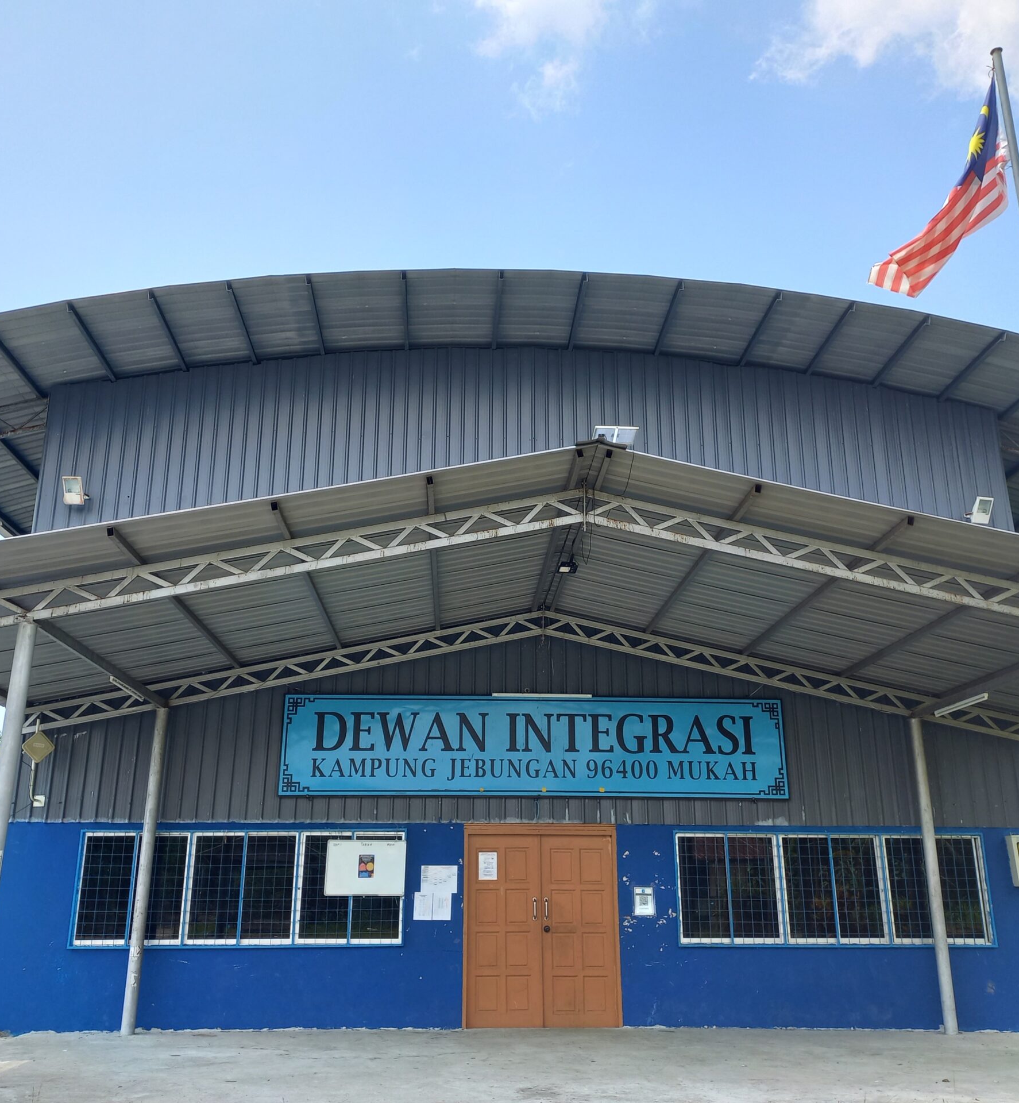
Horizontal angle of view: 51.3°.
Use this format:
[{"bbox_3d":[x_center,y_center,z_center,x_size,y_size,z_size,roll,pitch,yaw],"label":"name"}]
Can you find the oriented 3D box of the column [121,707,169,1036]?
[{"bbox_3d":[-4.027,3.444,11.751,0.145,3.464,0.145,1,-18,-2],"label":"column"}]

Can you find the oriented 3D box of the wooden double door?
[{"bbox_3d":[0.367,4.193,11.969,1.748,2.169,0.110,1,-18,-2],"label":"wooden double door"}]

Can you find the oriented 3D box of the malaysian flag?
[{"bbox_3d":[3.560,-3.016,8.873,0.400,1.350,1.150,16,-24,-40],"label":"malaysian flag"}]

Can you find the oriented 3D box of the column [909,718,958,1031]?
[{"bbox_3d":[4.801,3.591,12.024,0.145,3.408,0.145,1,-18,-2],"label":"column"}]

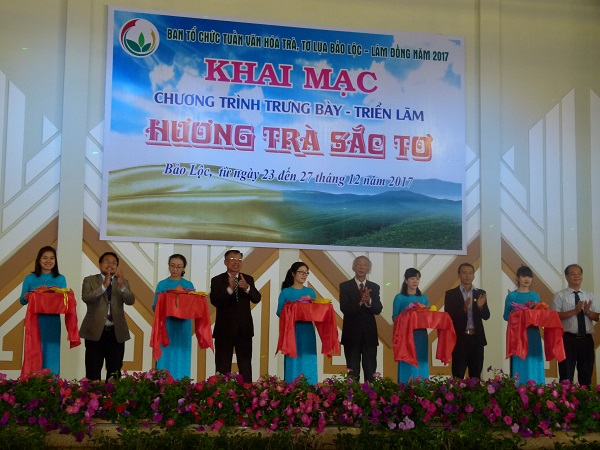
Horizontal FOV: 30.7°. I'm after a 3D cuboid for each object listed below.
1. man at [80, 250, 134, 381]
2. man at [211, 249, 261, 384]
[{"bbox_3d":[-1.914,1.075,10.669,0.520,1.633,0.420,2,-8,-8],"label":"man"},{"bbox_3d":[-0.660,1.096,10.946,0.500,1.703,0.420,2,-8,-9],"label":"man"}]

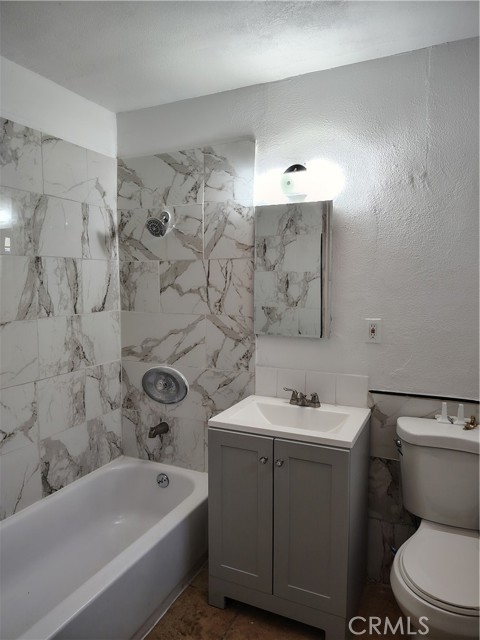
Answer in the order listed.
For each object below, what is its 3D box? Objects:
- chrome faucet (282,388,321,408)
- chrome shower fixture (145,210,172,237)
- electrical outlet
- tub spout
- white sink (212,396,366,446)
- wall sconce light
[{"bbox_3d":[0.297,0.383,2.162,0.187,0.078,0.120,2,5,25],"label":"chrome faucet"},{"bbox_3d":[-0.446,-0.533,2.458,0.107,0.156,0.145,2,5,25],"label":"chrome shower fixture"},{"bbox_3d":[0.624,0.051,2.069,0.075,0.116,0.013,2,5,25],"label":"electrical outlet"},{"bbox_3d":[-0.470,0.644,2.578,0.064,0.068,0.125,2,5,25],"label":"tub spout"},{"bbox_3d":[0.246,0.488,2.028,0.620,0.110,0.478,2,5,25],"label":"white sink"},{"bbox_3d":[0.251,-0.678,2.127,0.133,0.160,0.120,2,5,25],"label":"wall sconce light"}]

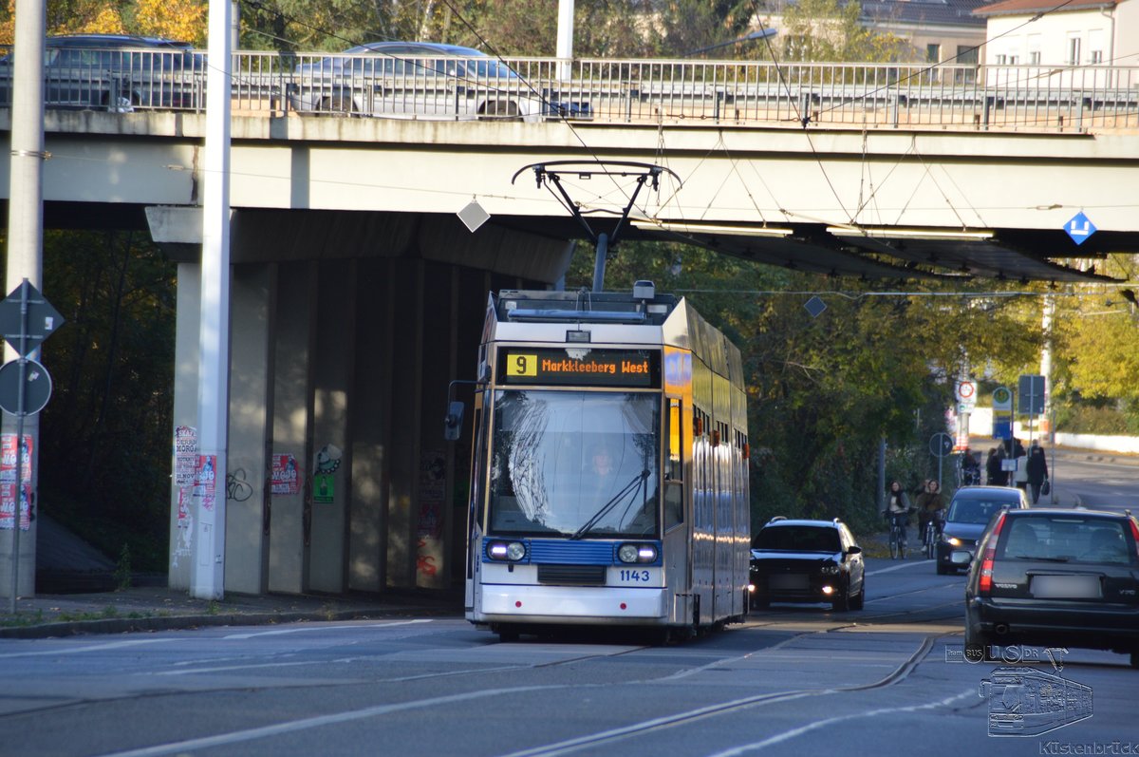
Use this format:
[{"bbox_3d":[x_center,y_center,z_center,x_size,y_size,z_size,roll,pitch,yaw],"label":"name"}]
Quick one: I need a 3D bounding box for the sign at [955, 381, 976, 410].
[{"bbox_3d":[11.375,0.485,272.000,0.620,0.850,0.050,1,-1,8],"label":"sign"}]

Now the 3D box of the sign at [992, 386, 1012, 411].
[{"bbox_3d":[11.508,0.540,252.000,0.480,0.610,0.050,1,-1,3],"label":"sign"}]

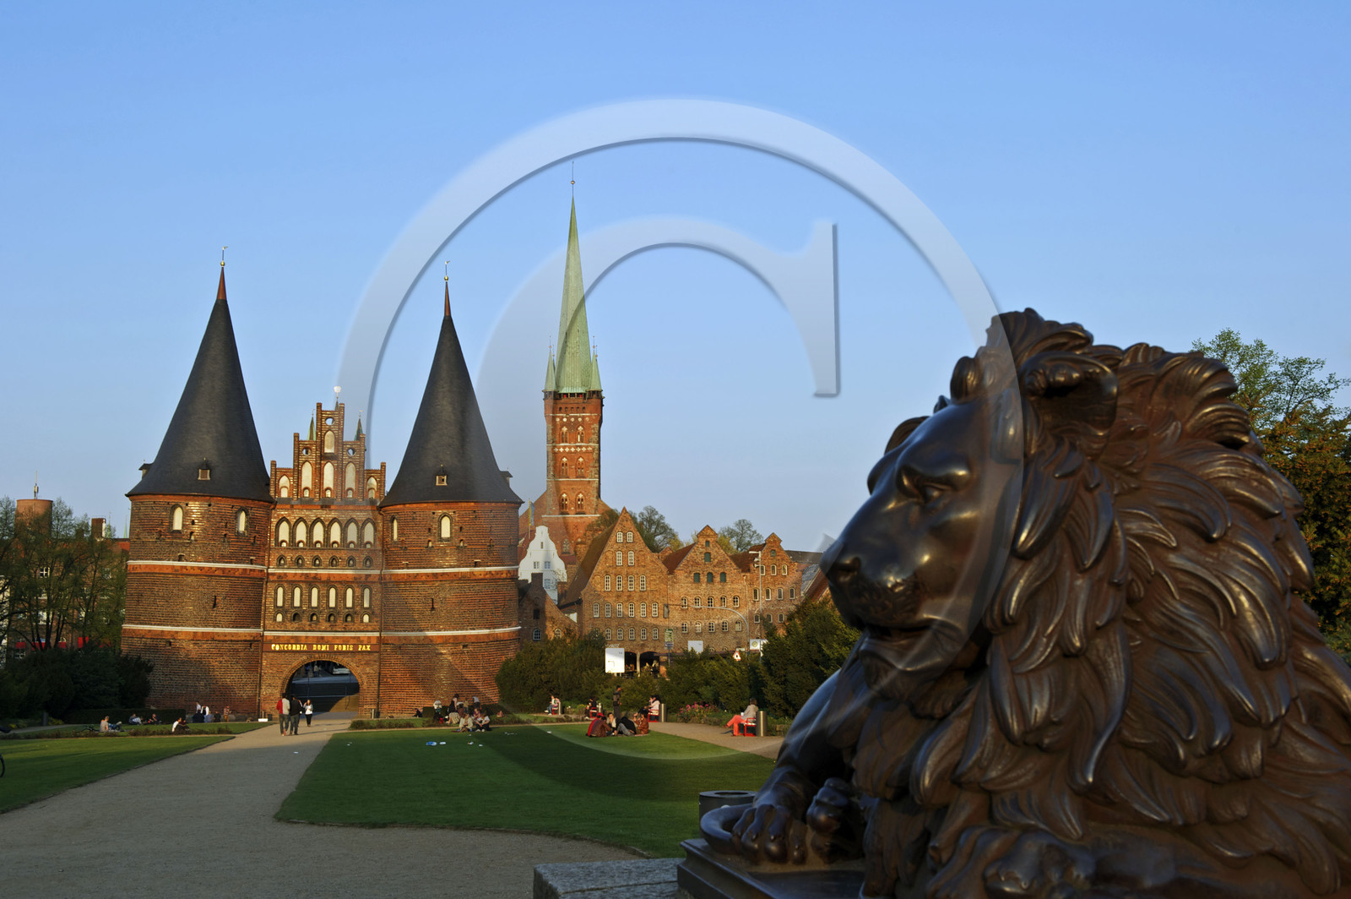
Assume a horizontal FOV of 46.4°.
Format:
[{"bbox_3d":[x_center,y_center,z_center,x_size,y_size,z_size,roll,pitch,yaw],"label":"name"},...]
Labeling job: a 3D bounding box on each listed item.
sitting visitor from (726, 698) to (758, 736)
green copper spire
[{"bbox_3d":[2.373,9.432,55.500,1.100,1.310,0.500,-2,-9,10],"label":"sitting visitor"},{"bbox_3d":[-22.357,-33.688,349.267,11.500,45.690,11.500,0,-9,0],"label":"green copper spire"}]

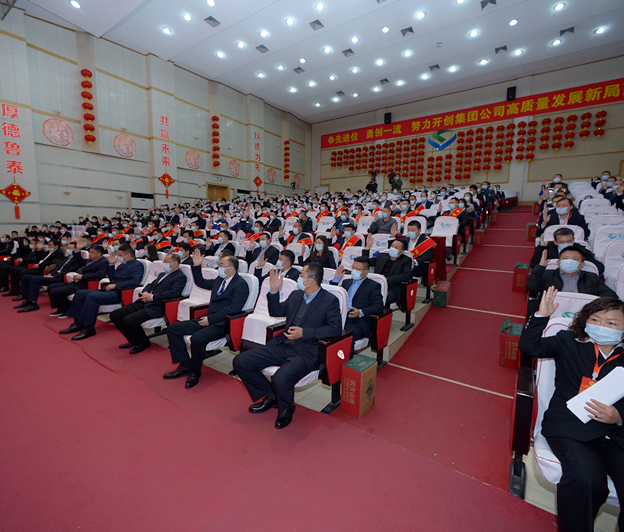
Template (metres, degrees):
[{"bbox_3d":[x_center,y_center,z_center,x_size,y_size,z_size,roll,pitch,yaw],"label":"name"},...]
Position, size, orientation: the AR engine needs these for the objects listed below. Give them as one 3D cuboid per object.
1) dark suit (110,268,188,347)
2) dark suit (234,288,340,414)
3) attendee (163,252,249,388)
[{"bbox_3d":[-1.986,0.493,4.111,0.647,0.925,0.801,5,8,34],"label":"dark suit"},{"bbox_3d":[-0.149,0.688,2.696,0.680,0.900,0.900,5,8,35],"label":"dark suit"},{"bbox_3d":[-1.132,0.473,3.413,0.740,1.253,0.971,5,8,34],"label":"attendee"}]

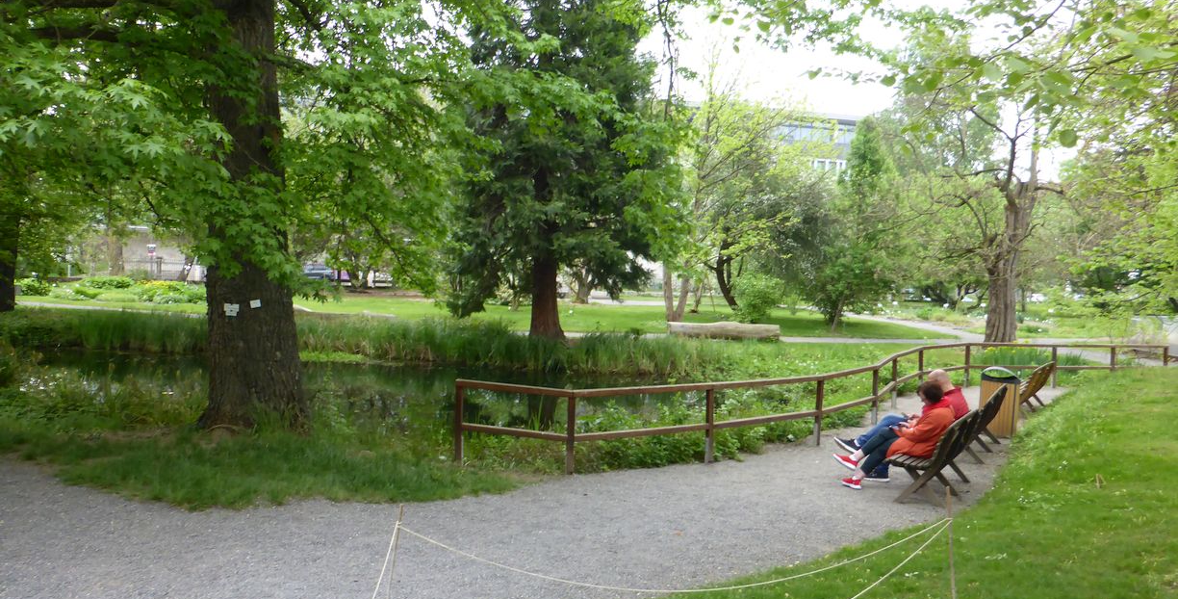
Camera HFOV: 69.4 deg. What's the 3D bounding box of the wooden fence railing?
[{"bbox_3d":[5.316,1.437,14.607,15.825,1.100,2.904,-2,3,-37],"label":"wooden fence railing"}]

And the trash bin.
[{"bbox_3d":[5.717,1.432,11.849,0.520,0.950,0.480,4,3,25],"label":"trash bin"}]

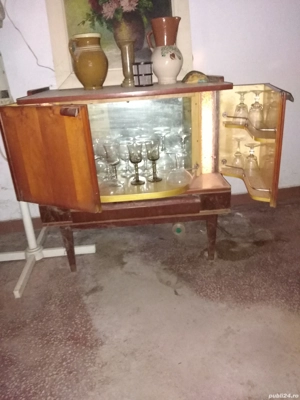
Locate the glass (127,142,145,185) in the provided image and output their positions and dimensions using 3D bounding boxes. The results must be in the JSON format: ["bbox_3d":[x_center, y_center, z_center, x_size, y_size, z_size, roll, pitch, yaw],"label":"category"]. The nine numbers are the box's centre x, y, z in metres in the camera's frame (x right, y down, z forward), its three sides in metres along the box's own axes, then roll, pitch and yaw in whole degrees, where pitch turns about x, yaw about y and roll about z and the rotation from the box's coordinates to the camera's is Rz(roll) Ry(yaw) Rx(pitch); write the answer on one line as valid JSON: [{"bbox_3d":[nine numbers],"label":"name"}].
[{"bbox_3d":[-0.057,-0.159,1.308,0.066,0.179,0.066,-4,24,-1],"label":"glass"}]

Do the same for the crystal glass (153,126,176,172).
[{"bbox_3d":[0.062,-0.241,1.454,0.086,0.197,0.086,-4,24,-1],"label":"crystal glass"}]

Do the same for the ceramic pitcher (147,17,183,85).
[{"bbox_3d":[0.067,-0.726,1.468,0.176,0.287,0.152,-4,24,-1],"label":"ceramic pitcher"}]

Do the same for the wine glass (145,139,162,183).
[{"bbox_3d":[0.018,-0.175,1.333,0.066,0.180,0.066,-4,24,-1],"label":"wine glass"}]

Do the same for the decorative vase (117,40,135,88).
[{"bbox_3d":[-0.113,-0.634,1.403,0.080,0.195,0.080,-4,24,-1],"label":"decorative vase"}]

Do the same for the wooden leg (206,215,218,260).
[{"bbox_3d":[0.302,0.185,1.463,0.046,0.246,0.046,-4,24,-1],"label":"wooden leg"}]

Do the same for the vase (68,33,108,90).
[{"bbox_3d":[-0.291,-0.652,1.421,0.184,0.236,0.167,-4,24,-1],"label":"vase"}]

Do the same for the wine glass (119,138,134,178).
[{"bbox_3d":[-0.112,-0.195,1.406,0.066,0.172,0.066,-4,24,-1],"label":"wine glass"}]

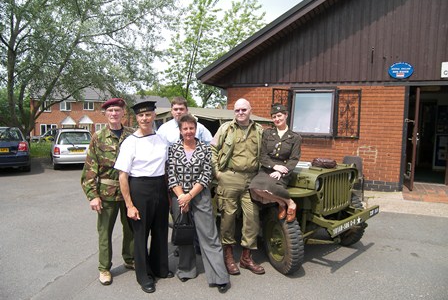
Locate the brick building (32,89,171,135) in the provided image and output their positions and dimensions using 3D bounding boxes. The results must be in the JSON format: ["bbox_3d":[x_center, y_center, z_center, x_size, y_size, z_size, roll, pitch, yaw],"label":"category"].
[{"bbox_3d":[-16.177,-4.700,41.552,16.800,7.100,8.000,-1,4,-30],"label":"brick building"}]

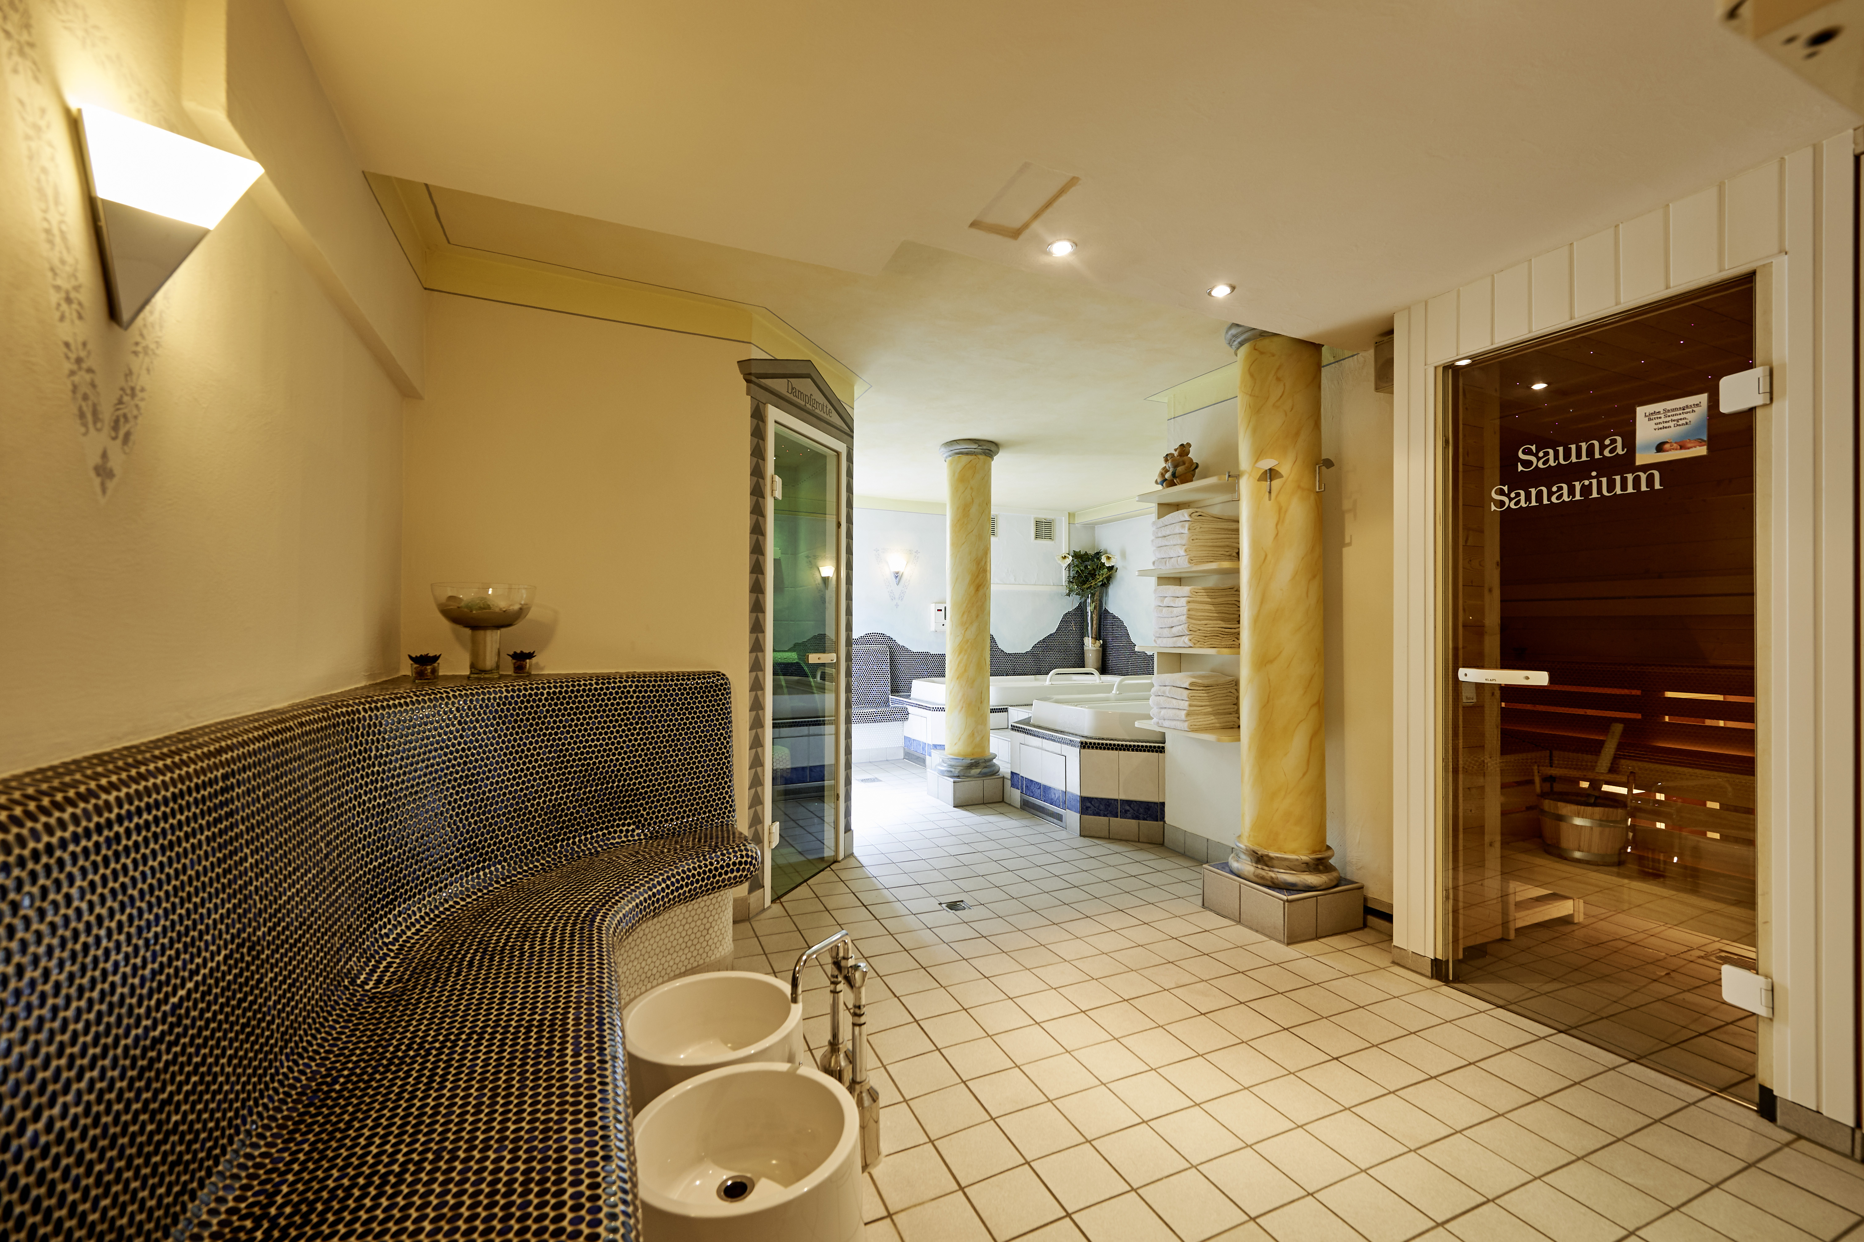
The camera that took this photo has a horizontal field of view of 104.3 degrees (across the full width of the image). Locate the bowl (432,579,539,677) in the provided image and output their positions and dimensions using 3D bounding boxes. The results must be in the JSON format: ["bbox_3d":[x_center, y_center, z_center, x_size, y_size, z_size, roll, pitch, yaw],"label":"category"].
[{"bbox_3d":[-1.396,0.032,2.270,0.283,0.285,0.283,0,-1,-30],"label":"bowl"}]

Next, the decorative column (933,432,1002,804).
[{"bbox_3d":[0.246,-0.071,4.801,0.400,2.150,0.400,0,-1,0],"label":"decorative column"}]

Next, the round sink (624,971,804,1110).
[{"bbox_3d":[-0.478,0.994,1.590,0.375,0.260,0.375,0,-1,-24],"label":"round sink"}]

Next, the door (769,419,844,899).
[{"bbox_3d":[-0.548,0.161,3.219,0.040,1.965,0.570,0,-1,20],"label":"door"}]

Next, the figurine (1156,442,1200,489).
[{"bbox_3d":[1.167,-0.728,3.458,0.185,0.225,0.145,0,-1,-24],"label":"figurine"}]

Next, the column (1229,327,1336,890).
[{"bbox_3d":[1.367,-0.087,2.821,0.390,2.145,0.390,0,-1,-24],"label":"column"}]

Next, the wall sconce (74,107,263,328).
[{"bbox_3d":[-1.015,-0.517,0.999,0.160,0.245,0.165,0,-1,-24],"label":"wall sconce"}]

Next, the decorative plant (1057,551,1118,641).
[{"bbox_3d":[1.575,-0.244,7.323,0.590,0.910,0.500,0,-1,18],"label":"decorative plant"}]

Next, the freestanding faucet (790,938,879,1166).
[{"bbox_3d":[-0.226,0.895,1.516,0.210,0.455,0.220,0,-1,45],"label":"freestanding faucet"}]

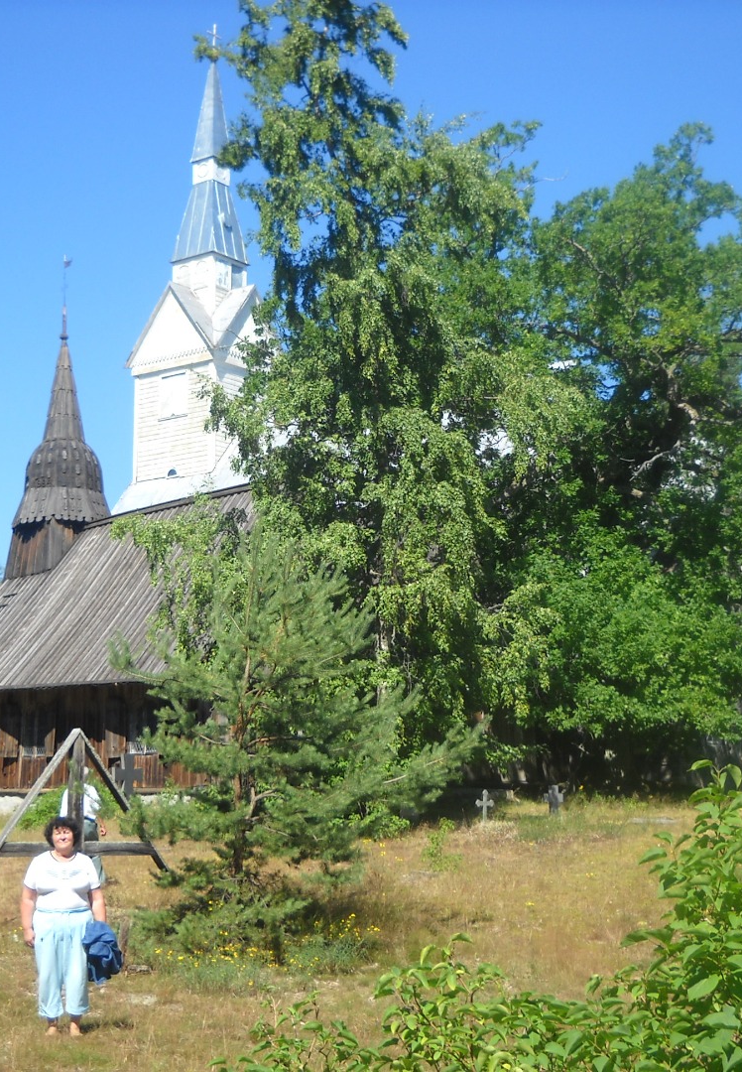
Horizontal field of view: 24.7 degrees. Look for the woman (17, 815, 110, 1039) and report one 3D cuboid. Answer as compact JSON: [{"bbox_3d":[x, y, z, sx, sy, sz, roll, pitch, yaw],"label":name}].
[{"bbox_3d":[-2.280,2.872,12.526,0.660,1.601,0.380,1,-8,-10],"label":"woman"}]

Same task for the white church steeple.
[{"bbox_3d":[-6.753,-10.221,68.027,5.200,18.725,5.200,-6,-10,36],"label":"white church steeple"}]

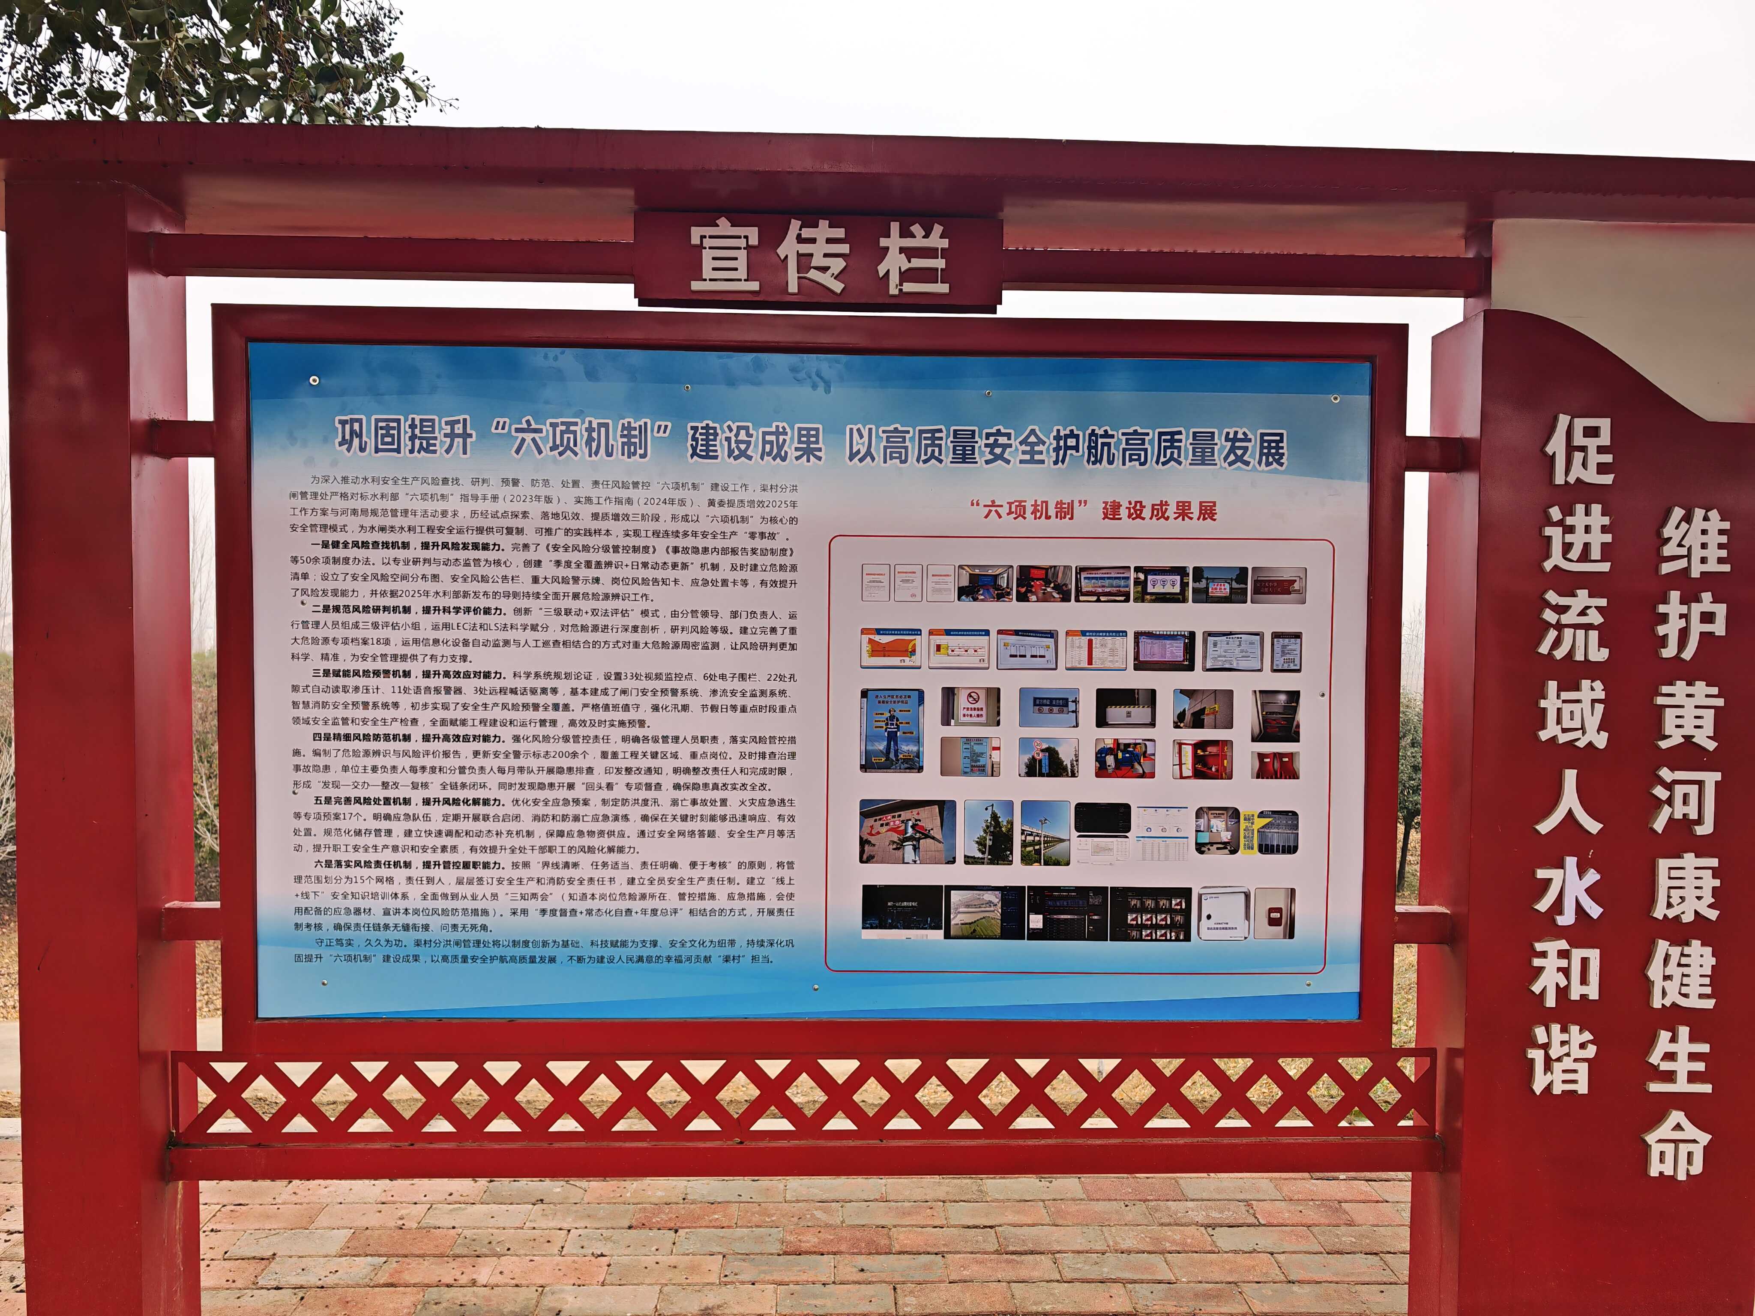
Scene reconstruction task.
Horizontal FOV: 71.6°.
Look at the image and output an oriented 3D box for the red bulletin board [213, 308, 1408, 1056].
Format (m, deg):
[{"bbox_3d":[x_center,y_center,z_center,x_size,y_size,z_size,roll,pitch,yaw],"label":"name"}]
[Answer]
[{"bbox_3d":[-0.106,0.051,2.201,2.108,1.317,0.060,0,2,-2],"label":"red bulletin board"}]

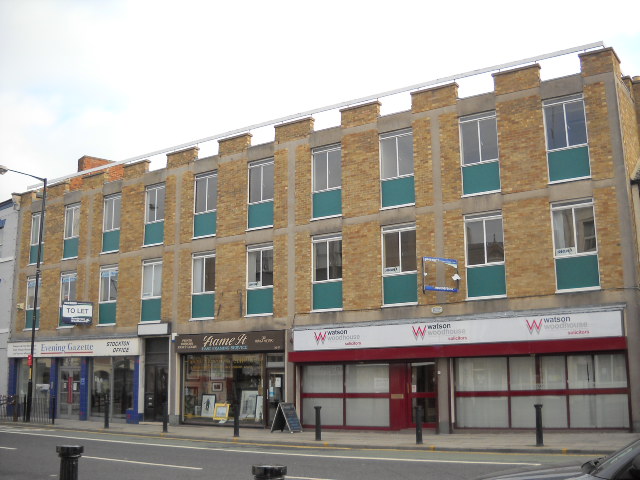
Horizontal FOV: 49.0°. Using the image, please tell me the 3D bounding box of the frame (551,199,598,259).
[{"bbox_3d":[6.795,-0.317,18.745,1.150,1.480,0.100,-8,-14,33],"label":"frame"}]

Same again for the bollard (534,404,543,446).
[{"bbox_3d":[4.844,4.104,15.528,0.180,0.940,0.180,-8,-14,33],"label":"bollard"}]

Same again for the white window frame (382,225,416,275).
[{"bbox_3d":[2.432,0.285,21.351,1.168,1.515,0.100,-8,-14,33],"label":"white window frame"}]

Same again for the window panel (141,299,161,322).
[{"bbox_3d":[-6.188,2.586,25.836,1.070,0.820,0.060,-8,-14,32],"label":"window panel"}]

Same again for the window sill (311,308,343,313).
[{"bbox_3d":[0.232,2.347,23.538,1.259,0.065,0.140,-8,-14,32],"label":"window sill"}]

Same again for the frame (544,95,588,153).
[{"bbox_3d":[6.684,-3.218,19.148,1.168,1.540,0.100,-8,-14,33],"label":"frame"}]

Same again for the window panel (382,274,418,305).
[{"bbox_3d":[2.440,1.479,21.104,1.134,0.830,0.060,-8,-14,33],"label":"window panel"}]

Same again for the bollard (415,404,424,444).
[{"bbox_3d":[2.534,4.690,17.782,0.225,0.960,0.225,0,-12,0],"label":"bollard"}]

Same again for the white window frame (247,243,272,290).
[{"bbox_3d":[-2.161,0.982,25.501,1.220,1.671,0.080,-8,-14,32],"label":"white window frame"}]

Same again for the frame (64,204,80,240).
[{"bbox_3d":[-10.903,-0.771,30.951,1.130,1.500,0.100,-8,-14,33],"label":"frame"}]

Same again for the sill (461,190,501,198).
[{"bbox_3d":[4.457,-1.268,19.372,1.160,0.080,0.150,-8,-14,32],"label":"sill"}]

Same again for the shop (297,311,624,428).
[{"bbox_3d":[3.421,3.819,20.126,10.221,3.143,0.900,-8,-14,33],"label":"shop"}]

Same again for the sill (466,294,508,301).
[{"bbox_3d":[4.678,1.624,19.740,1.190,0.085,0.140,-8,-14,33],"label":"sill"}]

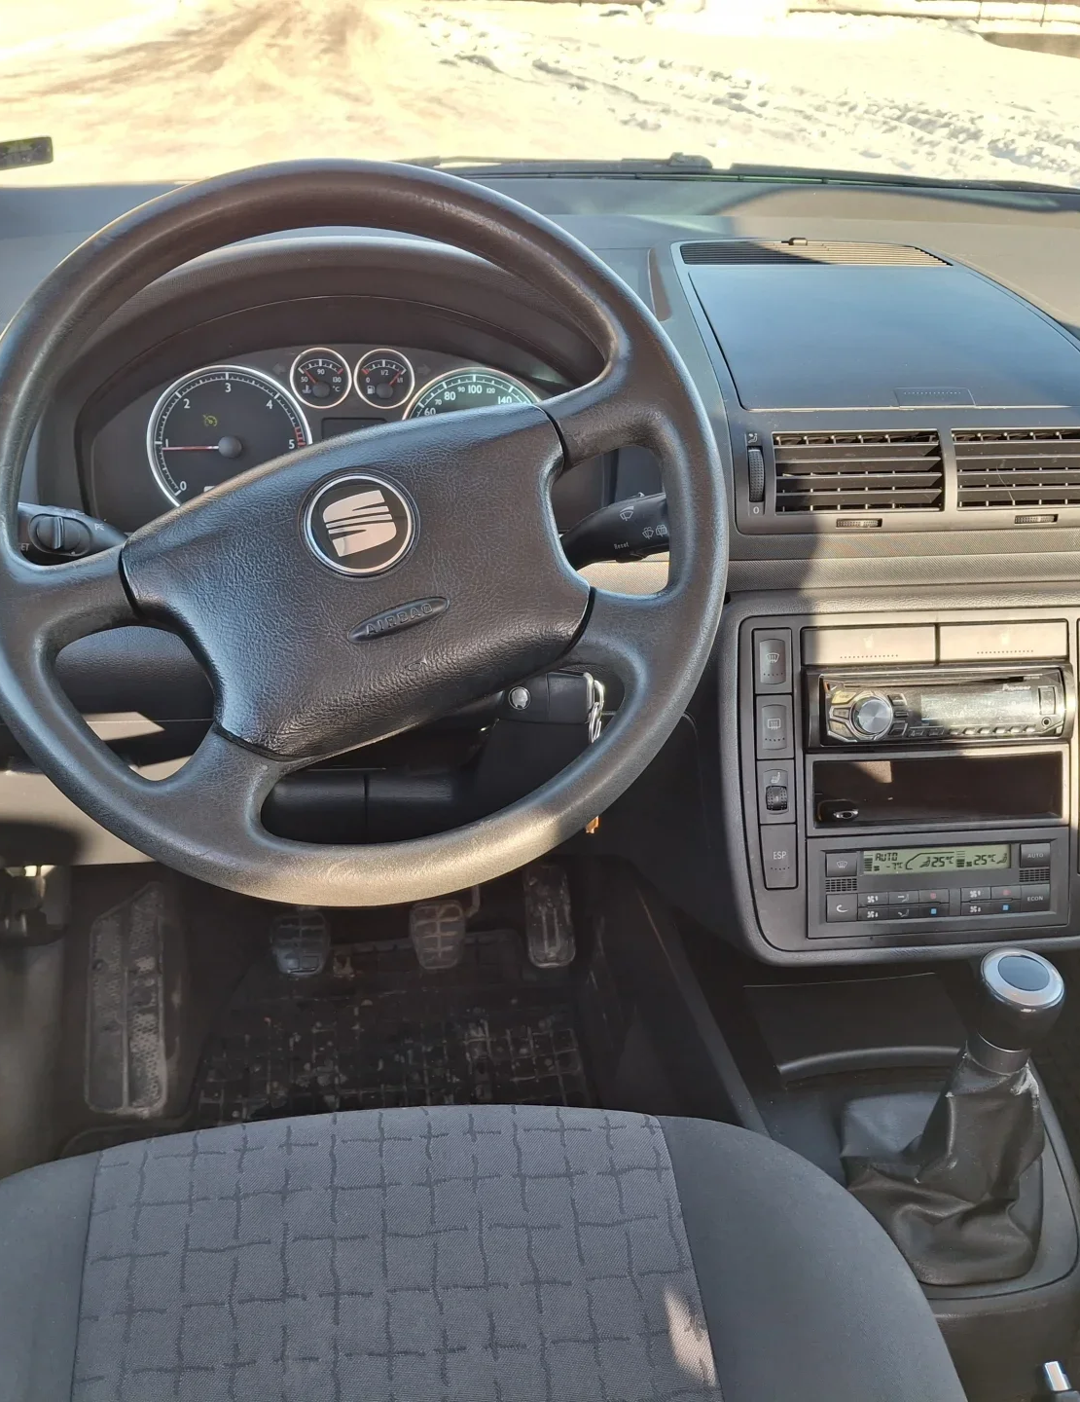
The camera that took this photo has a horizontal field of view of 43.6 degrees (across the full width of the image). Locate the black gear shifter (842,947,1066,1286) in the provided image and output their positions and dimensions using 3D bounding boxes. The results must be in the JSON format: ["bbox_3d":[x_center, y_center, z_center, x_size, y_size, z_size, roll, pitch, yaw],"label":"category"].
[{"bbox_3d":[0.258,0.230,0.848,0.125,0.195,0.150,-1,29,-4],"label":"black gear shifter"}]

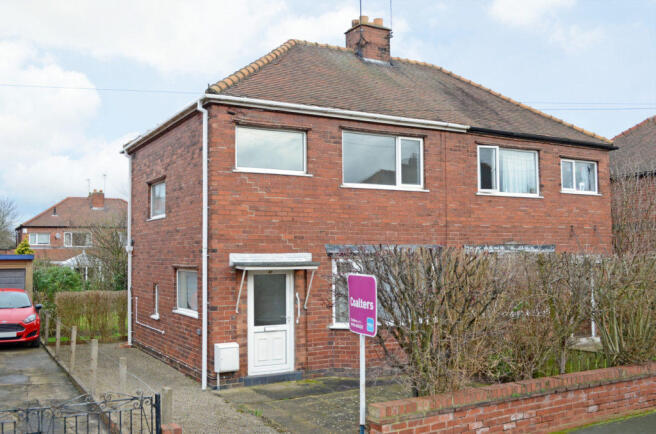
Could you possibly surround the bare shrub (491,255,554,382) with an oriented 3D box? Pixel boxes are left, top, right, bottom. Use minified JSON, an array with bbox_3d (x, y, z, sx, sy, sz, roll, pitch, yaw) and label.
[{"bbox_3d":[3.210,1.725,9.828,0.950,2.150,0.920,1,-4,-31],"label":"bare shrub"}]

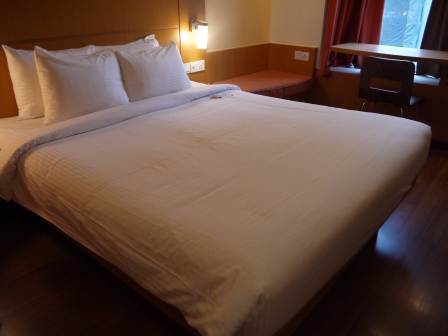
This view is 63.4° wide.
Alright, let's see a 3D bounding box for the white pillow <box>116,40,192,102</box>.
[{"bbox_3d":[-0.463,-0.673,2.487,0.170,0.390,0.550,3,21,42],"label":"white pillow"}]

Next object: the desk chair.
[{"bbox_3d":[1.344,-0.504,2.984,0.420,0.780,0.470,20,32,35],"label":"desk chair"}]

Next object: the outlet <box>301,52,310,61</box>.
[{"bbox_3d":[0.827,-1.123,3.661,0.084,0.084,0.012,20,32,35],"label":"outlet"}]

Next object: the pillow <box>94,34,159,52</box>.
[{"bbox_3d":[-0.648,-0.689,2.484,0.160,0.400,0.560,6,23,41],"label":"pillow"}]

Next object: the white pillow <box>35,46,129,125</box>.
[{"bbox_3d":[-0.811,-0.494,2.108,0.170,0.390,0.560,3,21,42],"label":"white pillow"}]

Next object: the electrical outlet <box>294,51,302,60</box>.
[{"bbox_3d":[0.764,-1.149,3.707,0.084,0.084,0.012,20,32,35],"label":"electrical outlet"}]

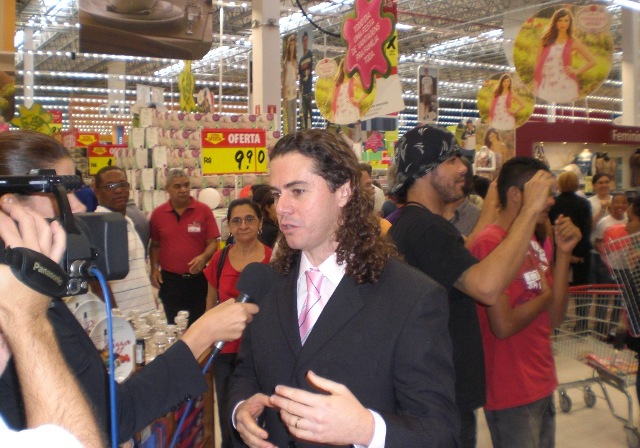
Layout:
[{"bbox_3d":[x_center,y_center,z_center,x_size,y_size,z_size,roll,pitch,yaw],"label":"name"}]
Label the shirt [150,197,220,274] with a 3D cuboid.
[{"bbox_3d":[-0.976,0.084,5.100,0.520,0.580,0.290,0,2,-2],"label":"shirt"}]

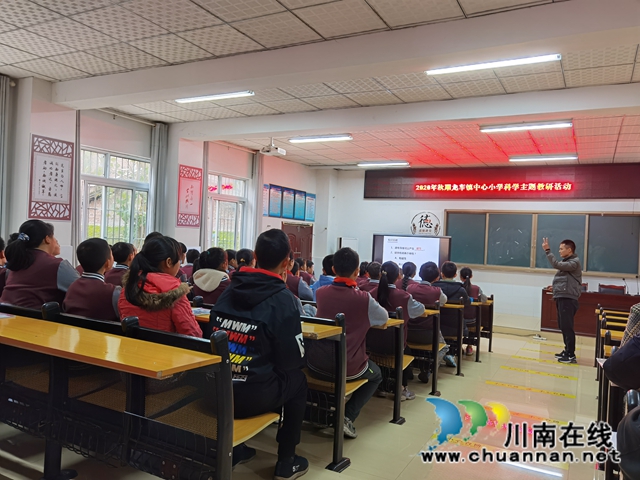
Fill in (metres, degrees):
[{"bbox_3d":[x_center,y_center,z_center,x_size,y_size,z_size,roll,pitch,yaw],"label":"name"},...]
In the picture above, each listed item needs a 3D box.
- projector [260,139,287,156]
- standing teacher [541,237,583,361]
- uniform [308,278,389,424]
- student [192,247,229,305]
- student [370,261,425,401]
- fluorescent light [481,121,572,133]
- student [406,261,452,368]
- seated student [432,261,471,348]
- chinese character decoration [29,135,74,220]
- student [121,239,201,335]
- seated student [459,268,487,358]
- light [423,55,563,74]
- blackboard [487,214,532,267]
[{"bbox_3d":[-0.735,-1.435,7.643,0.310,0.240,0.270,3,1,29],"label":"projector"},{"bbox_3d":[3.334,0.830,6.850,0.580,1.740,0.520,3,0,14],"label":"standing teacher"},{"bbox_3d":[0.193,0.691,3.009,0.460,0.930,0.610,3,1,29],"label":"uniform"},{"bbox_3d":[-0.770,0.627,3.635,0.460,1.130,0.650,3,1,29],"label":"student"},{"bbox_3d":[0.616,0.758,4.158,0.480,1.160,0.660,3,1,29],"label":"student"},{"bbox_3d":[2.857,-1.584,6.964,1.210,0.085,0.110,3,1,29],"label":"fluorescent light"},{"bbox_3d":[1.049,0.804,4.819,0.440,1.190,0.630,3,1,29],"label":"student"},{"bbox_3d":[1.501,0.868,5.861,0.480,1.230,0.660,3,1,29],"label":"seated student"},{"bbox_3d":[-3.338,-0.760,6.256,0.030,1.010,0.550,3,1,29],"label":"chinese character decoration"},{"bbox_3d":[-0.677,0.560,2.341,0.480,1.145,0.620,3,1,29],"label":"student"},{"bbox_3d":[2.008,0.955,6.612,0.420,1.185,0.620,3,1,29],"label":"seated student"},{"bbox_3d":[1.547,-1.629,4.592,1.210,0.085,0.110,3,1,29],"label":"light"},{"bbox_3d":[3.940,0.016,10.409,0.900,1.110,0.050,3,1,29],"label":"blackboard"}]

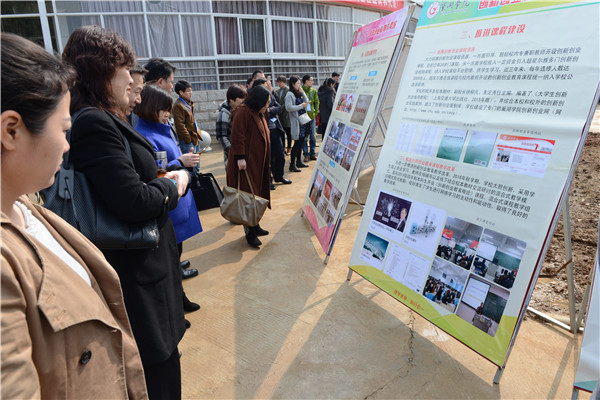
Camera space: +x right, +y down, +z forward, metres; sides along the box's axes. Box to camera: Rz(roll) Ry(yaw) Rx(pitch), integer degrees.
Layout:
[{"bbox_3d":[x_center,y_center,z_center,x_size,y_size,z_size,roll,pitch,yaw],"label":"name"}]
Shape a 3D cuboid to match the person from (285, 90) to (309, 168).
[{"bbox_3d":[-0.040,-1.345,7.109,0.400,1.640,0.460,7,19,27],"label":"person"}]

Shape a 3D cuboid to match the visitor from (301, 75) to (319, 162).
[{"bbox_3d":[0.176,-1.664,8.177,0.340,1.704,0.500,13,22,43],"label":"visitor"}]

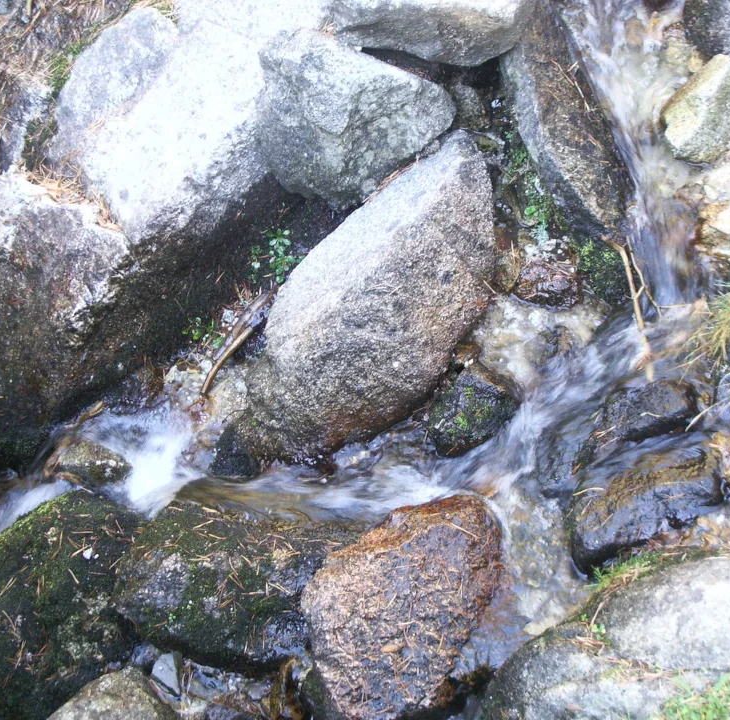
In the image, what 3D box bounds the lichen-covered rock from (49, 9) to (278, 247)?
[{"bbox_3d":[-0.335,-0.392,2.900,0.380,0.340,0.340,-22,48,-21],"label":"lichen-covered rock"}]

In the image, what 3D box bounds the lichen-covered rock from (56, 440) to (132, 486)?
[{"bbox_3d":[-0.418,0.158,2.650,0.120,0.070,0.090,-3,44,-4],"label":"lichen-covered rock"}]

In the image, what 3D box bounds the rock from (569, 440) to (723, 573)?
[{"bbox_3d":[0.417,0.217,2.550,0.240,0.150,0.170,-18,47,-18],"label":"rock"}]

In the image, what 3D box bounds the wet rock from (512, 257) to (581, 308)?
[{"bbox_3d":[0.334,-0.142,3.160,0.125,0.075,0.100,-7,41,-8],"label":"wet rock"}]

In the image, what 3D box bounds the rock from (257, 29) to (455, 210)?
[{"bbox_3d":[-0.014,-0.406,2.900,0.340,0.280,0.290,-3,44,-4],"label":"rock"}]

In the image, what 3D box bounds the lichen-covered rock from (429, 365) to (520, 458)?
[{"bbox_3d":[0.191,0.087,3.020,0.155,0.135,0.140,-13,43,-15],"label":"lichen-covered rock"}]

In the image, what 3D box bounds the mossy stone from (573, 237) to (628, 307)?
[{"bbox_3d":[0.435,-0.159,3.160,0.095,0.120,0.095,21,45,22],"label":"mossy stone"}]

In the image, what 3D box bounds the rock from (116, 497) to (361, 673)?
[{"bbox_3d":[-0.185,0.327,2.480,0.365,0.190,0.260,0,44,0],"label":"rock"}]

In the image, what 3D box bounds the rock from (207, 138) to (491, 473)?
[{"bbox_3d":[-0.005,-0.095,3.050,0.300,0.350,0.650,29,67,29],"label":"rock"}]

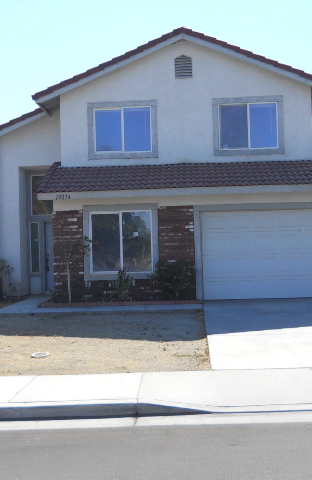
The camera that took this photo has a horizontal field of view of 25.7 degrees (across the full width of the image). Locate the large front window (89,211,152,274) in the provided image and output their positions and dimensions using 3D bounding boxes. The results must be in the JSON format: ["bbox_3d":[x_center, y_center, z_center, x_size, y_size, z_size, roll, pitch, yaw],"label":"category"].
[{"bbox_3d":[-0.839,0.063,16.656,1.530,1.530,0.100,-2,-2,1],"label":"large front window"}]

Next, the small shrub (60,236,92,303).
[{"bbox_3d":[-1.858,0.707,15.990,0.710,1.570,0.620,-2,-2,1],"label":"small shrub"}]

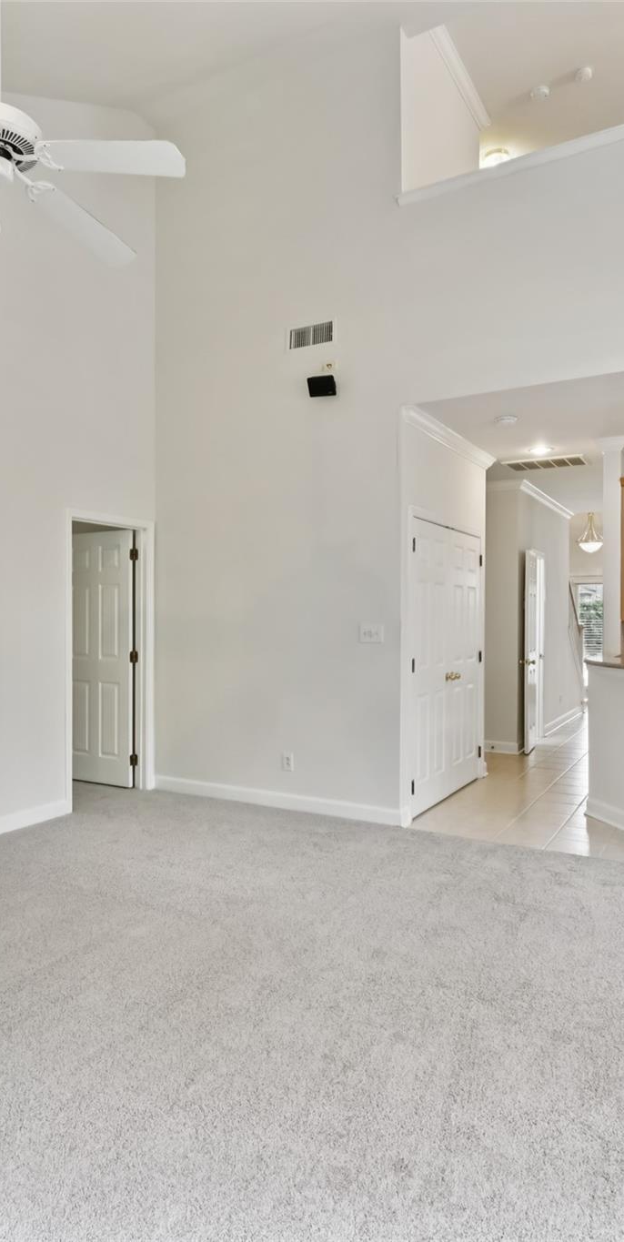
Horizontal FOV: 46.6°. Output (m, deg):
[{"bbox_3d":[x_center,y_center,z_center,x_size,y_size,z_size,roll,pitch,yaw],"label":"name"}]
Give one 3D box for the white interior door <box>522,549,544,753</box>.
[{"bbox_3d":[2.262,0.307,7.468,0.040,2.030,0.640,0,0,24],"label":"white interior door"}]

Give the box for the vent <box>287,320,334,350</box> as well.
[{"bbox_3d":[-0.019,-1.995,5.043,0.395,0.185,0.025,0,0,29],"label":"vent"}]

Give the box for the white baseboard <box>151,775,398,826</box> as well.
[{"bbox_3d":[-0.338,1.290,5.250,2.110,0.100,0.020,0,0,29],"label":"white baseboard"}]

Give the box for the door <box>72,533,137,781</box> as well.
[{"bbox_3d":[-1.753,0.309,5.922,0.760,2.030,0.040,0,0,31],"label":"door"}]

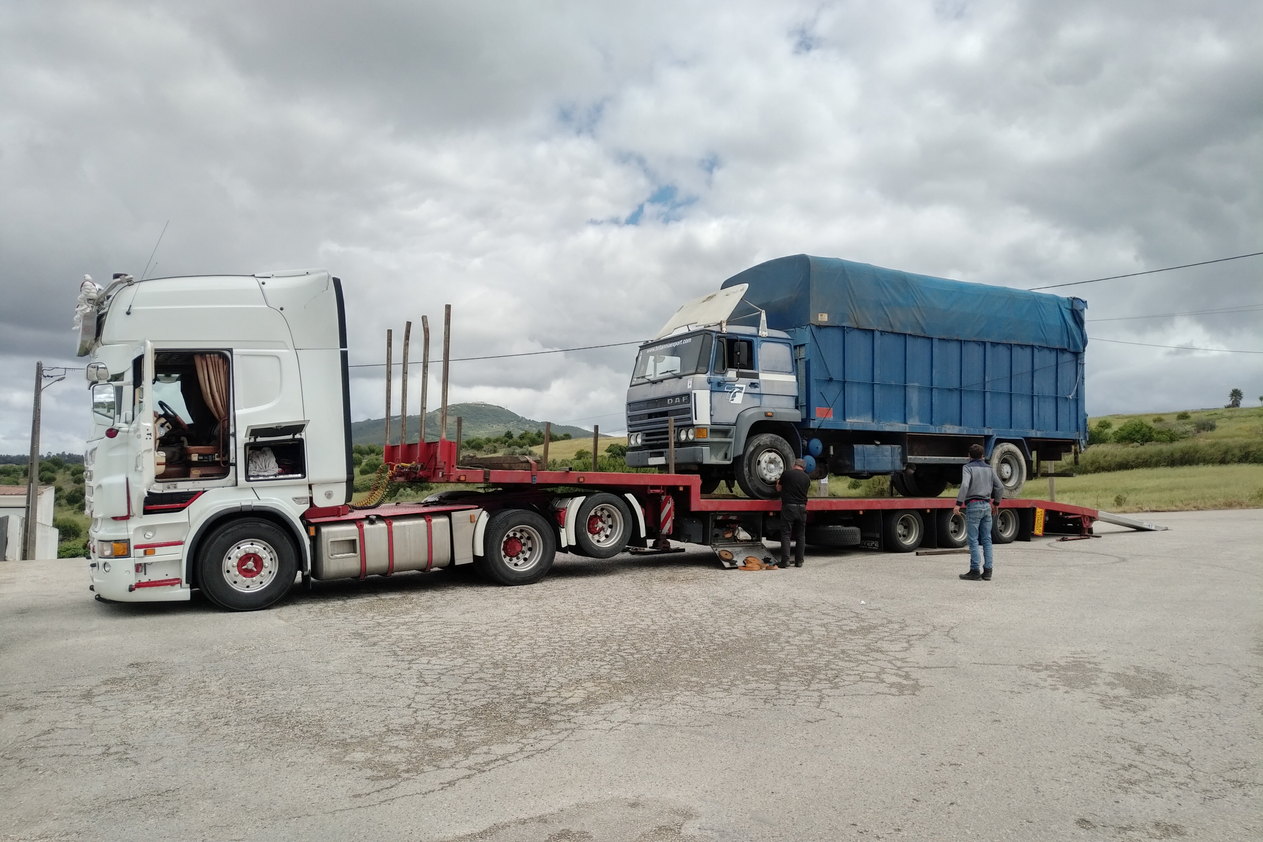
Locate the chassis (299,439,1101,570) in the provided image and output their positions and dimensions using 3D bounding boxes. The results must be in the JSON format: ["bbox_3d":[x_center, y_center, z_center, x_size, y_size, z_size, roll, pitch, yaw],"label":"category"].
[{"bbox_3d":[2.774,1.402,15.703,15.100,1.920,2.550,1,-4,-31],"label":"chassis"}]

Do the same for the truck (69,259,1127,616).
[{"bbox_3d":[1.405,0.310,14.873,18.240,4.050,2.750,1,-4,-32],"label":"truck"}]

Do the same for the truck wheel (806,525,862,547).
[{"bbox_3d":[3.536,2.002,15.329,1.000,0.310,1.000,-1,-3,0],"label":"truck wheel"}]

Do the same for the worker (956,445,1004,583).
[{"bbox_3d":[4.603,1.213,11.705,0.620,1.790,0.360,0,-3,-5],"label":"worker"}]

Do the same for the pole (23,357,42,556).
[{"bbox_3d":[-20.455,1.486,30.000,0.400,7.100,0.400,-1,-3,0],"label":"pole"}]

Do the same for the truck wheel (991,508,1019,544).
[{"bbox_3d":[7.148,1.979,17.038,0.810,0.810,0.300,1,-4,-31],"label":"truck wheel"}]

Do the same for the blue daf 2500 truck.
[{"bbox_3d":[4.783,-0.623,17.053,9.850,4.220,2.550,3,-5,-31],"label":"blue daf 2500 truck"}]

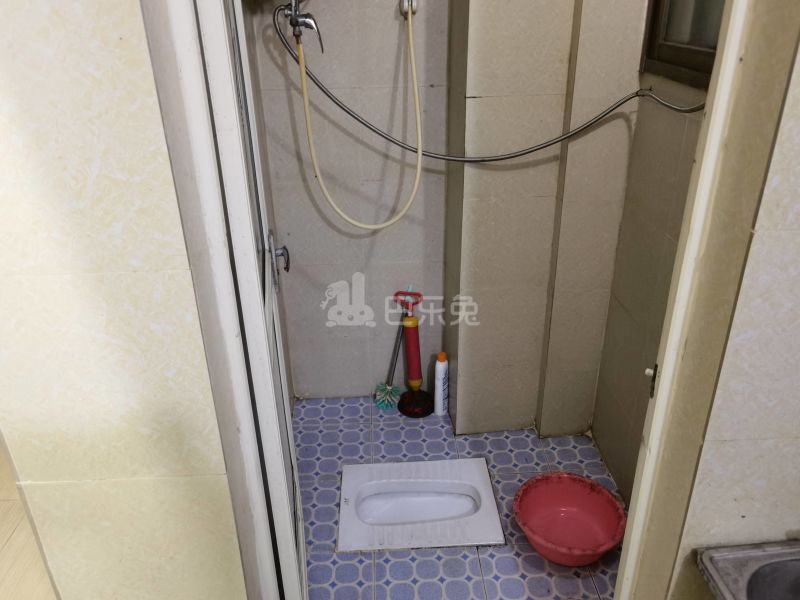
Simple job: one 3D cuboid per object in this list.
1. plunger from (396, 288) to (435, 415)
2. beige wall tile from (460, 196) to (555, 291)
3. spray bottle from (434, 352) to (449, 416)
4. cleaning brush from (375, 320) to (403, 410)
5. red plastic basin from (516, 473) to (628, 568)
[{"bbox_3d":[0.049,0.195,2.345,0.150,0.480,0.150,-4,22,-1],"label":"plunger"},{"bbox_3d":[0.343,-0.176,1.977,0.298,0.302,0.010,-3,26,-4],"label":"beige wall tile"},{"bbox_3d":[0.156,0.316,2.349,0.051,0.257,0.051,-2,26,-2],"label":"spray bottle"},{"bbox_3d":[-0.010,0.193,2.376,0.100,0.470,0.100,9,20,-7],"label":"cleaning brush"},{"bbox_3d":[0.493,0.648,1.817,0.315,0.106,0.315,-1,26,0],"label":"red plastic basin"}]

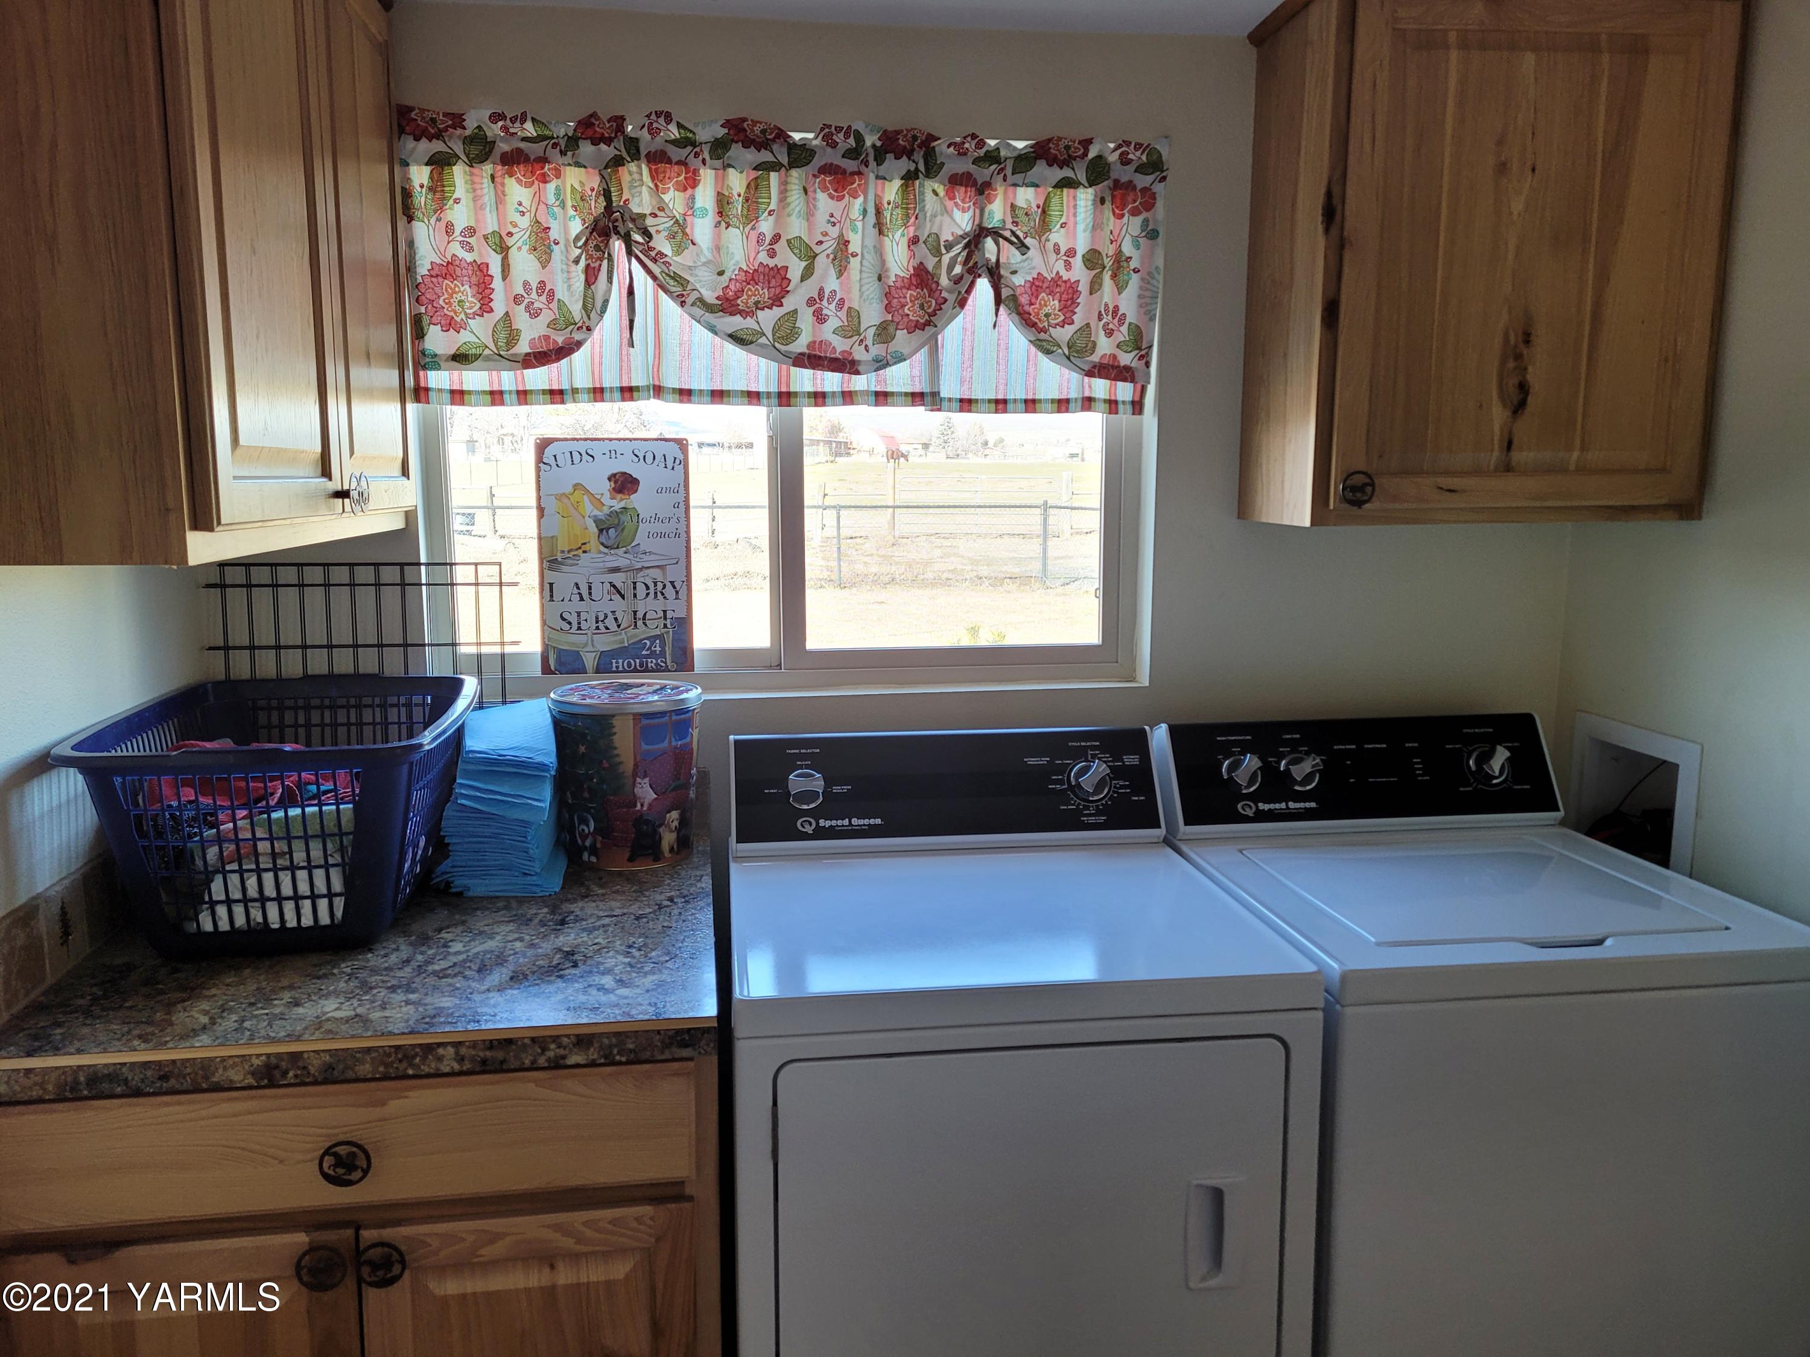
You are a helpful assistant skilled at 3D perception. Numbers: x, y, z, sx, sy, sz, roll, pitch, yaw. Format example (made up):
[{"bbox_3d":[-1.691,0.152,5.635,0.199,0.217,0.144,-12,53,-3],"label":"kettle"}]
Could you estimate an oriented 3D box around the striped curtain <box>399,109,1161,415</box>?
[{"bbox_3d":[-0.163,-0.645,2.131,1.175,0.432,0.080,-1,9,-9],"label":"striped curtain"}]

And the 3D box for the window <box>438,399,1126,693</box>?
[{"bbox_3d":[-0.163,-0.420,2.235,1.193,0.896,0.100,-1,9,-9],"label":"window"}]

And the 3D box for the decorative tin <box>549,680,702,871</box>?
[{"bbox_3d":[-0.425,0.145,2.094,0.228,0.254,0.228,-1,9,-9],"label":"decorative tin"}]

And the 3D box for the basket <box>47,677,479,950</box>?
[{"bbox_3d":[-0.810,0.178,1.825,0.430,0.268,0.616,-1,9,-9],"label":"basket"}]

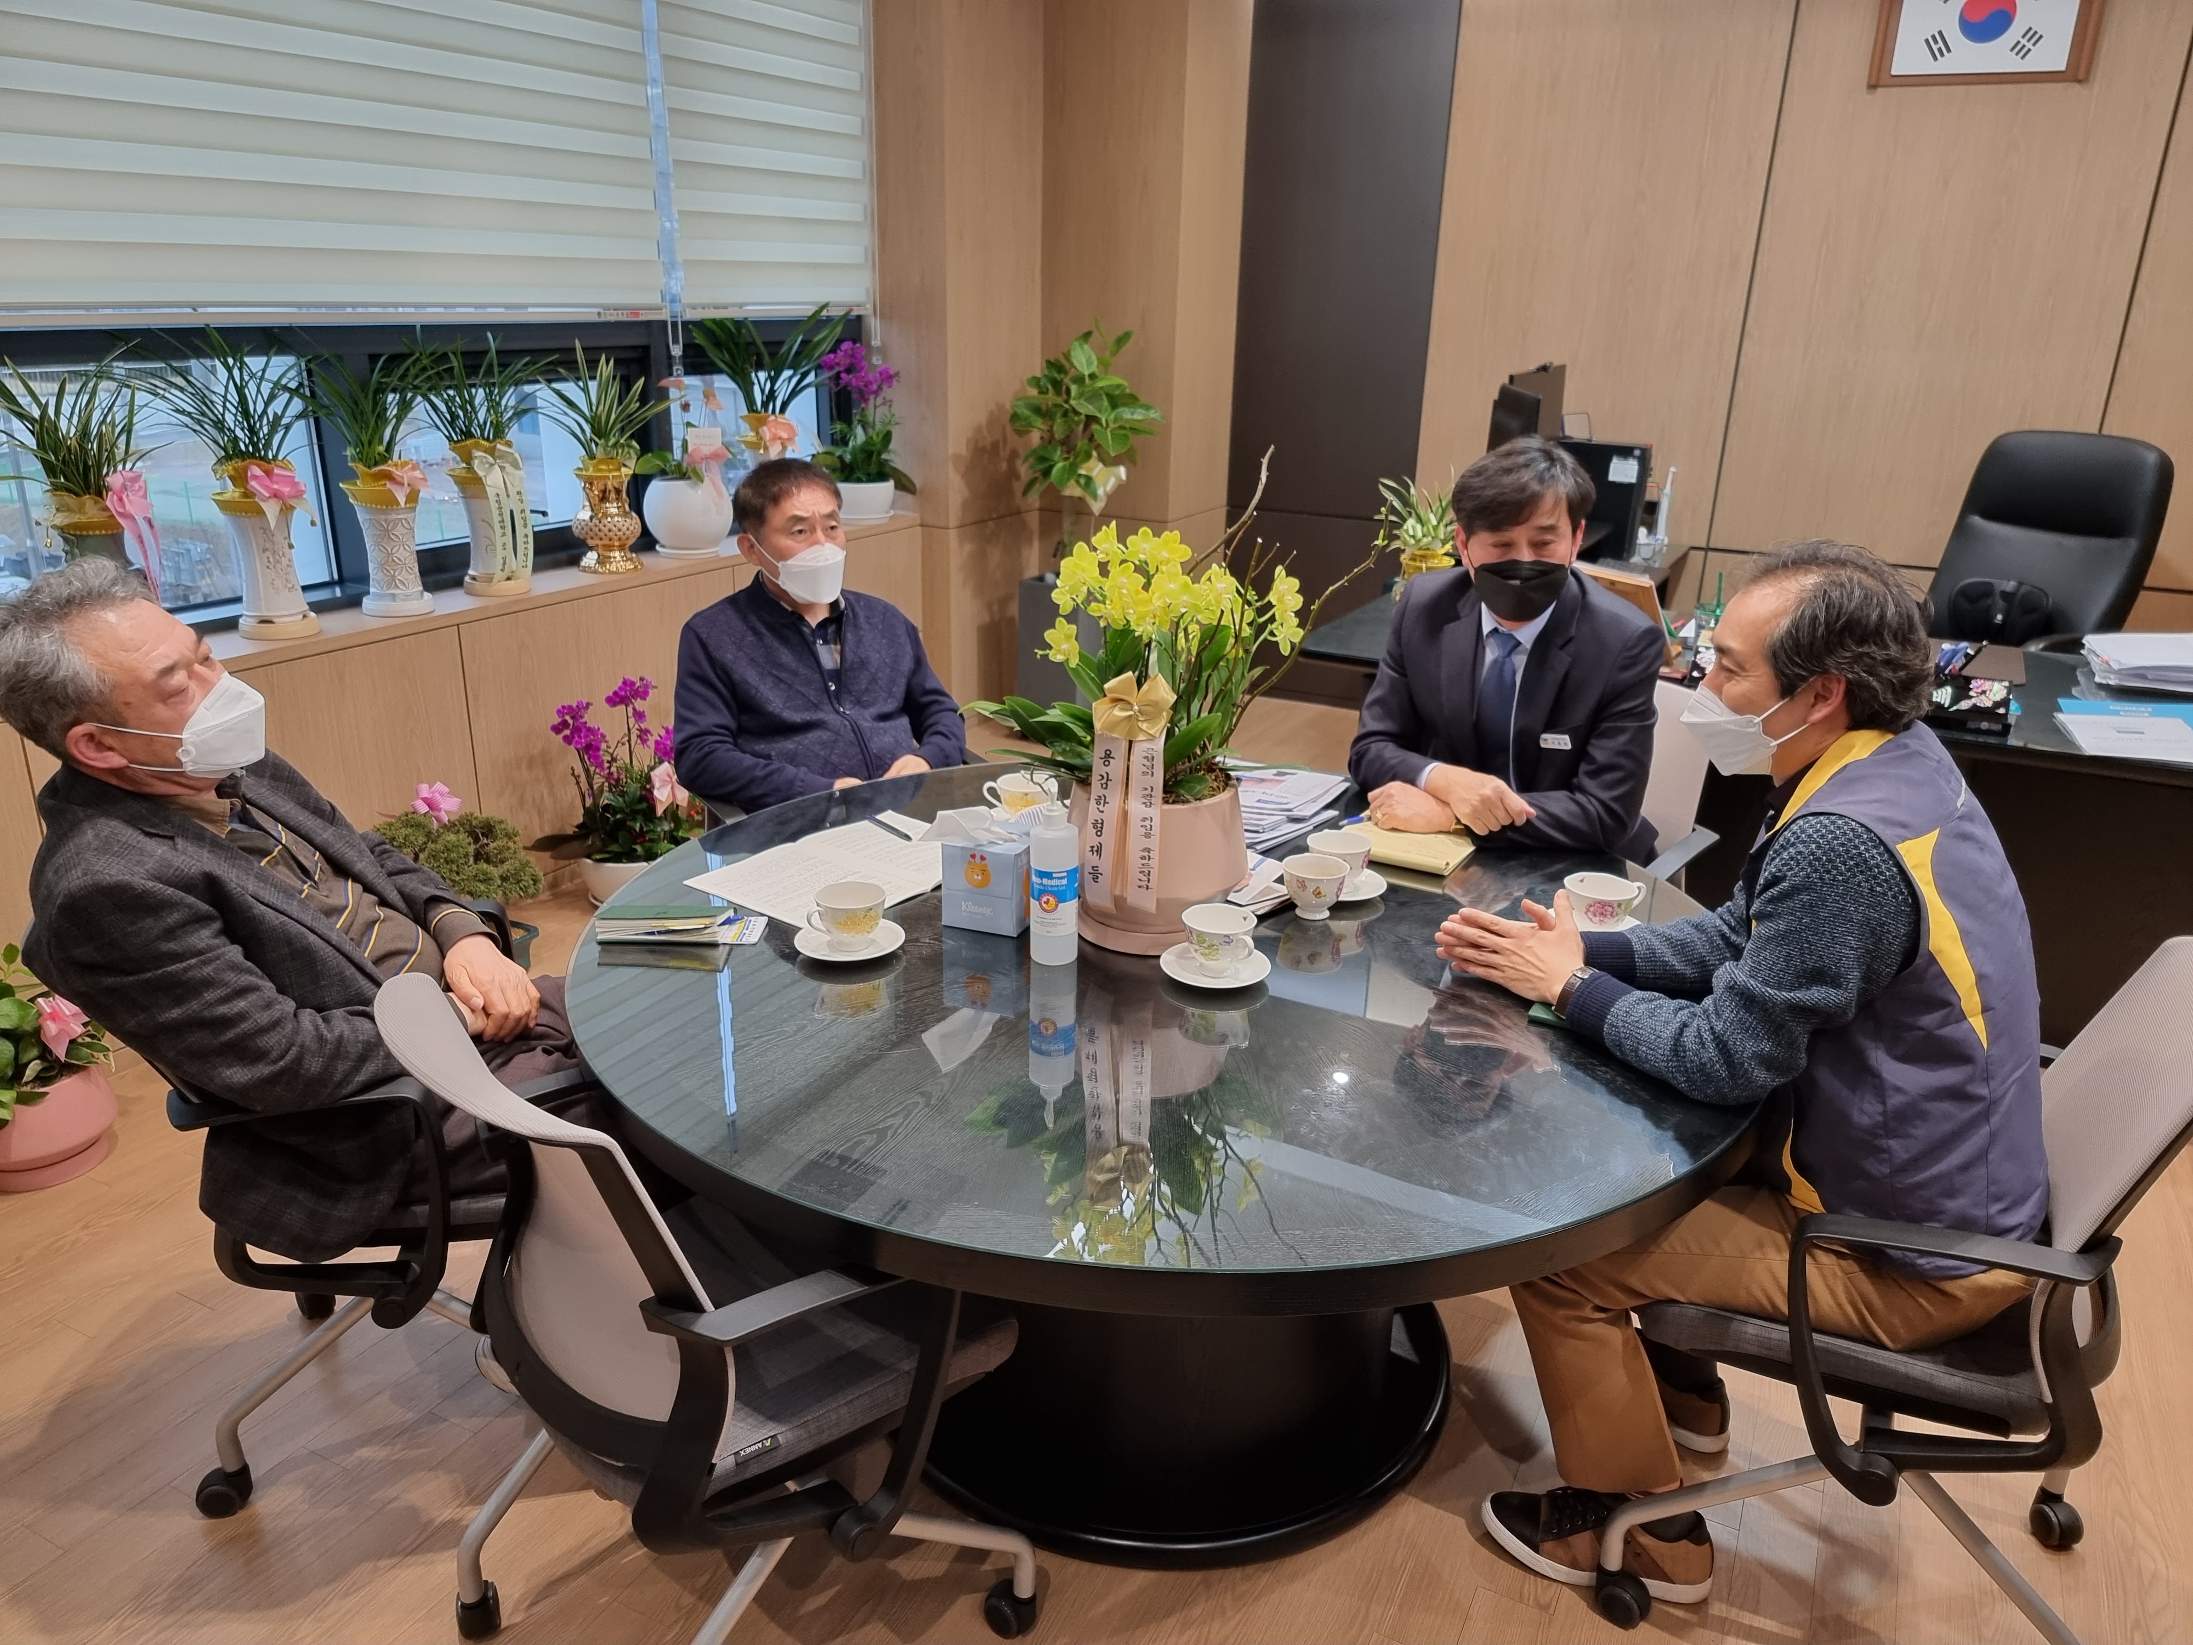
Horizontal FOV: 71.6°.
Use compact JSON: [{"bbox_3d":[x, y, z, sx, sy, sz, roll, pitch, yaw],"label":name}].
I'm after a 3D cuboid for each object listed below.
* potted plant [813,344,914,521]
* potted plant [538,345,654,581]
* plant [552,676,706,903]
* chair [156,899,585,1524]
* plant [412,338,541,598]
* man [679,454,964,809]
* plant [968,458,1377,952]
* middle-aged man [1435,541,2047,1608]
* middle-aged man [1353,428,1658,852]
[{"bbox_3d":[-0.827,-1.362,5.271,0.340,0.610,0.370,1,19,0],"label":"potted plant"},{"bbox_3d":[-1.374,-1.016,4.221,0.320,0.600,0.320,11,21,26],"label":"potted plant"},{"bbox_3d":[-1.253,-0.093,4.056,0.400,0.620,0.430,1,19,0],"label":"plant"},{"bbox_3d":[-1.010,0.428,2.155,0.770,0.910,0.650,-3,20,-10],"label":"chair"},{"bbox_3d":[-1.604,-0.913,3.911,0.350,0.640,0.360,11,22,26],"label":"plant"},{"bbox_3d":[-0.400,0.007,2.780,0.570,1.285,0.740,-12,23,-34],"label":"man"},{"bbox_3d":[0.093,-0.164,2.071,0.530,0.657,0.430,5,20,11],"label":"plant"},{"bbox_3d":[0.804,0.318,1.931,0.720,1.330,0.540,8,21,20],"label":"middle-aged man"},{"bbox_3d":[0.734,-0.010,2.844,0.560,1.340,0.660,14,23,32],"label":"middle-aged man"}]

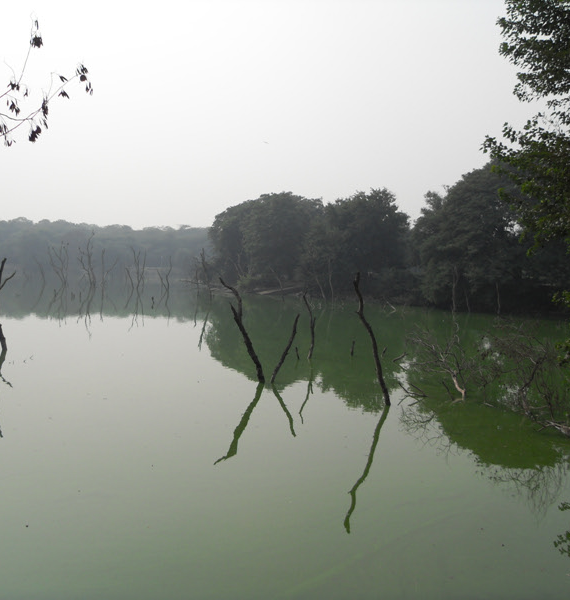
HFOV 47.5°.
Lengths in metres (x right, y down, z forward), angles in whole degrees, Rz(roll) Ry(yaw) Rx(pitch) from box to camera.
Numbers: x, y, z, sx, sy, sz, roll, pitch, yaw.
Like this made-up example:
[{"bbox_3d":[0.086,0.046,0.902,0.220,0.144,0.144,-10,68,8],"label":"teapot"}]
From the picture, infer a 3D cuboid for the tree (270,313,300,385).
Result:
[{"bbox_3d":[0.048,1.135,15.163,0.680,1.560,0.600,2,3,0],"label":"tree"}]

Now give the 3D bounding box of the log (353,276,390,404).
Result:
[{"bbox_3d":[1.760,0.766,12.864,0.680,2.620,0.400,2,3,0],"label":"log"}]

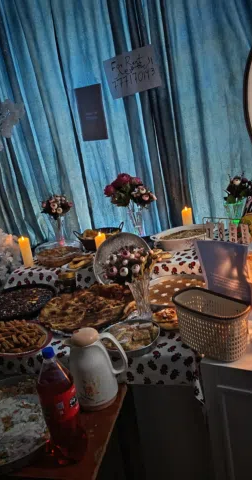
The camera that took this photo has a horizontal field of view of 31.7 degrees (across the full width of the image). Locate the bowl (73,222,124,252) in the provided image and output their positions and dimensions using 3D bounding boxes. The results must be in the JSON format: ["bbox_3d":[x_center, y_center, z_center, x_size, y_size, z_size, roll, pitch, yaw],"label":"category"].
[{"bbox_3d":[-0.157,-0.006,2.363,0.255,0.090,0.200,-10,15,-6],"label":"bowl"}]

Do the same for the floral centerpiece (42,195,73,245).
[{"bbox_3d":[-0.392,-0.102,2.505,0.150,0.275,0.145,-11,15,-10],"label":"floral centerpiece"}]

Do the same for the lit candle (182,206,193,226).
[{"bbox_3d":[0.316,-0.090,2.217,0.053,0.155,0.053,-9,15,0],"label":"lit candle"}]

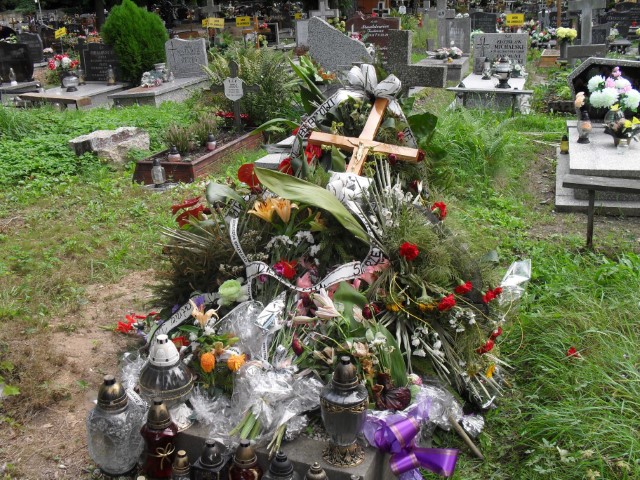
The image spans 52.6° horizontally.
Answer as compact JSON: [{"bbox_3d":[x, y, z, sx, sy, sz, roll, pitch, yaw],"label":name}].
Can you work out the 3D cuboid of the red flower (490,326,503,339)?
[{"bbox_3d":[0.698,0.366,2.560,0.046,0.046,0.048,6,21,16],"label":"red flower"}]

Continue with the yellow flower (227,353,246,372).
[{"bbox_3d":[-0.281,0.414,2.180,0.060,0.050,0.060,-3,20,-8],"label":"yellow flower"}]

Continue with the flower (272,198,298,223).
[{"bbox_3d":[-0.145,-0.124,2.720,0.100,0.095,0.090,-1,21,-3],"label":"flower"}]

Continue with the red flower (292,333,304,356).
[{"bbox_3d":[-0.073,0.355,2.200,0.040,0.072,0.045,-1,21,-2],"label":"red flower"}]

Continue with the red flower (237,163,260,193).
[{"bbox_3d":[-0.310,-0.275,2.850,0.090,0.120,0.060,-2,21,-6],"label":"red flower"}]

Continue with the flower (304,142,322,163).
[{"bbox_3d":[-0.035,-0.473,3.500,0.095,0.100,0.080,-2,21,0],"label":"flower"}]

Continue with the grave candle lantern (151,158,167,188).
[{"bbox_3d":[-1.385,-0.580,5.550,0.122,0.230,0.122,-5,21,-13],"label":"grave candle lantern"}]

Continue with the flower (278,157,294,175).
[{"bbox_3d":[-0.176,-0.391,3.400,0.080,0.095,0.070,-3,21,-3],"label":"flower"}]

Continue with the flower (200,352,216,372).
[{"bbox_3d":[-0.379,0.416,2.200,0.052,0.060,0.052,-4,21,-10],"label":"flower"}]

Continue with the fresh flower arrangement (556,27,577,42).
[{"bbox_3d":[4.571,-3.820,12.000,0.370,0.270,0.300,6,23,19],"label":"fresh flower arrangement"}]

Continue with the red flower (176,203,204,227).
[{"bbox_3d":[-0.560,-0.106,2.800,0.110,0.085,0.090,-4,21,-11],"label":"red flower"}]

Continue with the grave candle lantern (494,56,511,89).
[{"bbox_3d":[2.376,-2.162,8.335,0.212,0.370,0.212,6,21,14],"label":"grave candle lantern"}]

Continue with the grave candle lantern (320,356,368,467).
[{"bbox_3d":[0.071,0.475,1.817,0.135,0.335,0.135,1,21,2],"label":"grave candle lantern"}]

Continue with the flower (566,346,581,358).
[{"bbox_3d":[1.026,0.456,2.620,0.052,0.048,0.052,9,22,22],"label":"flower"}]

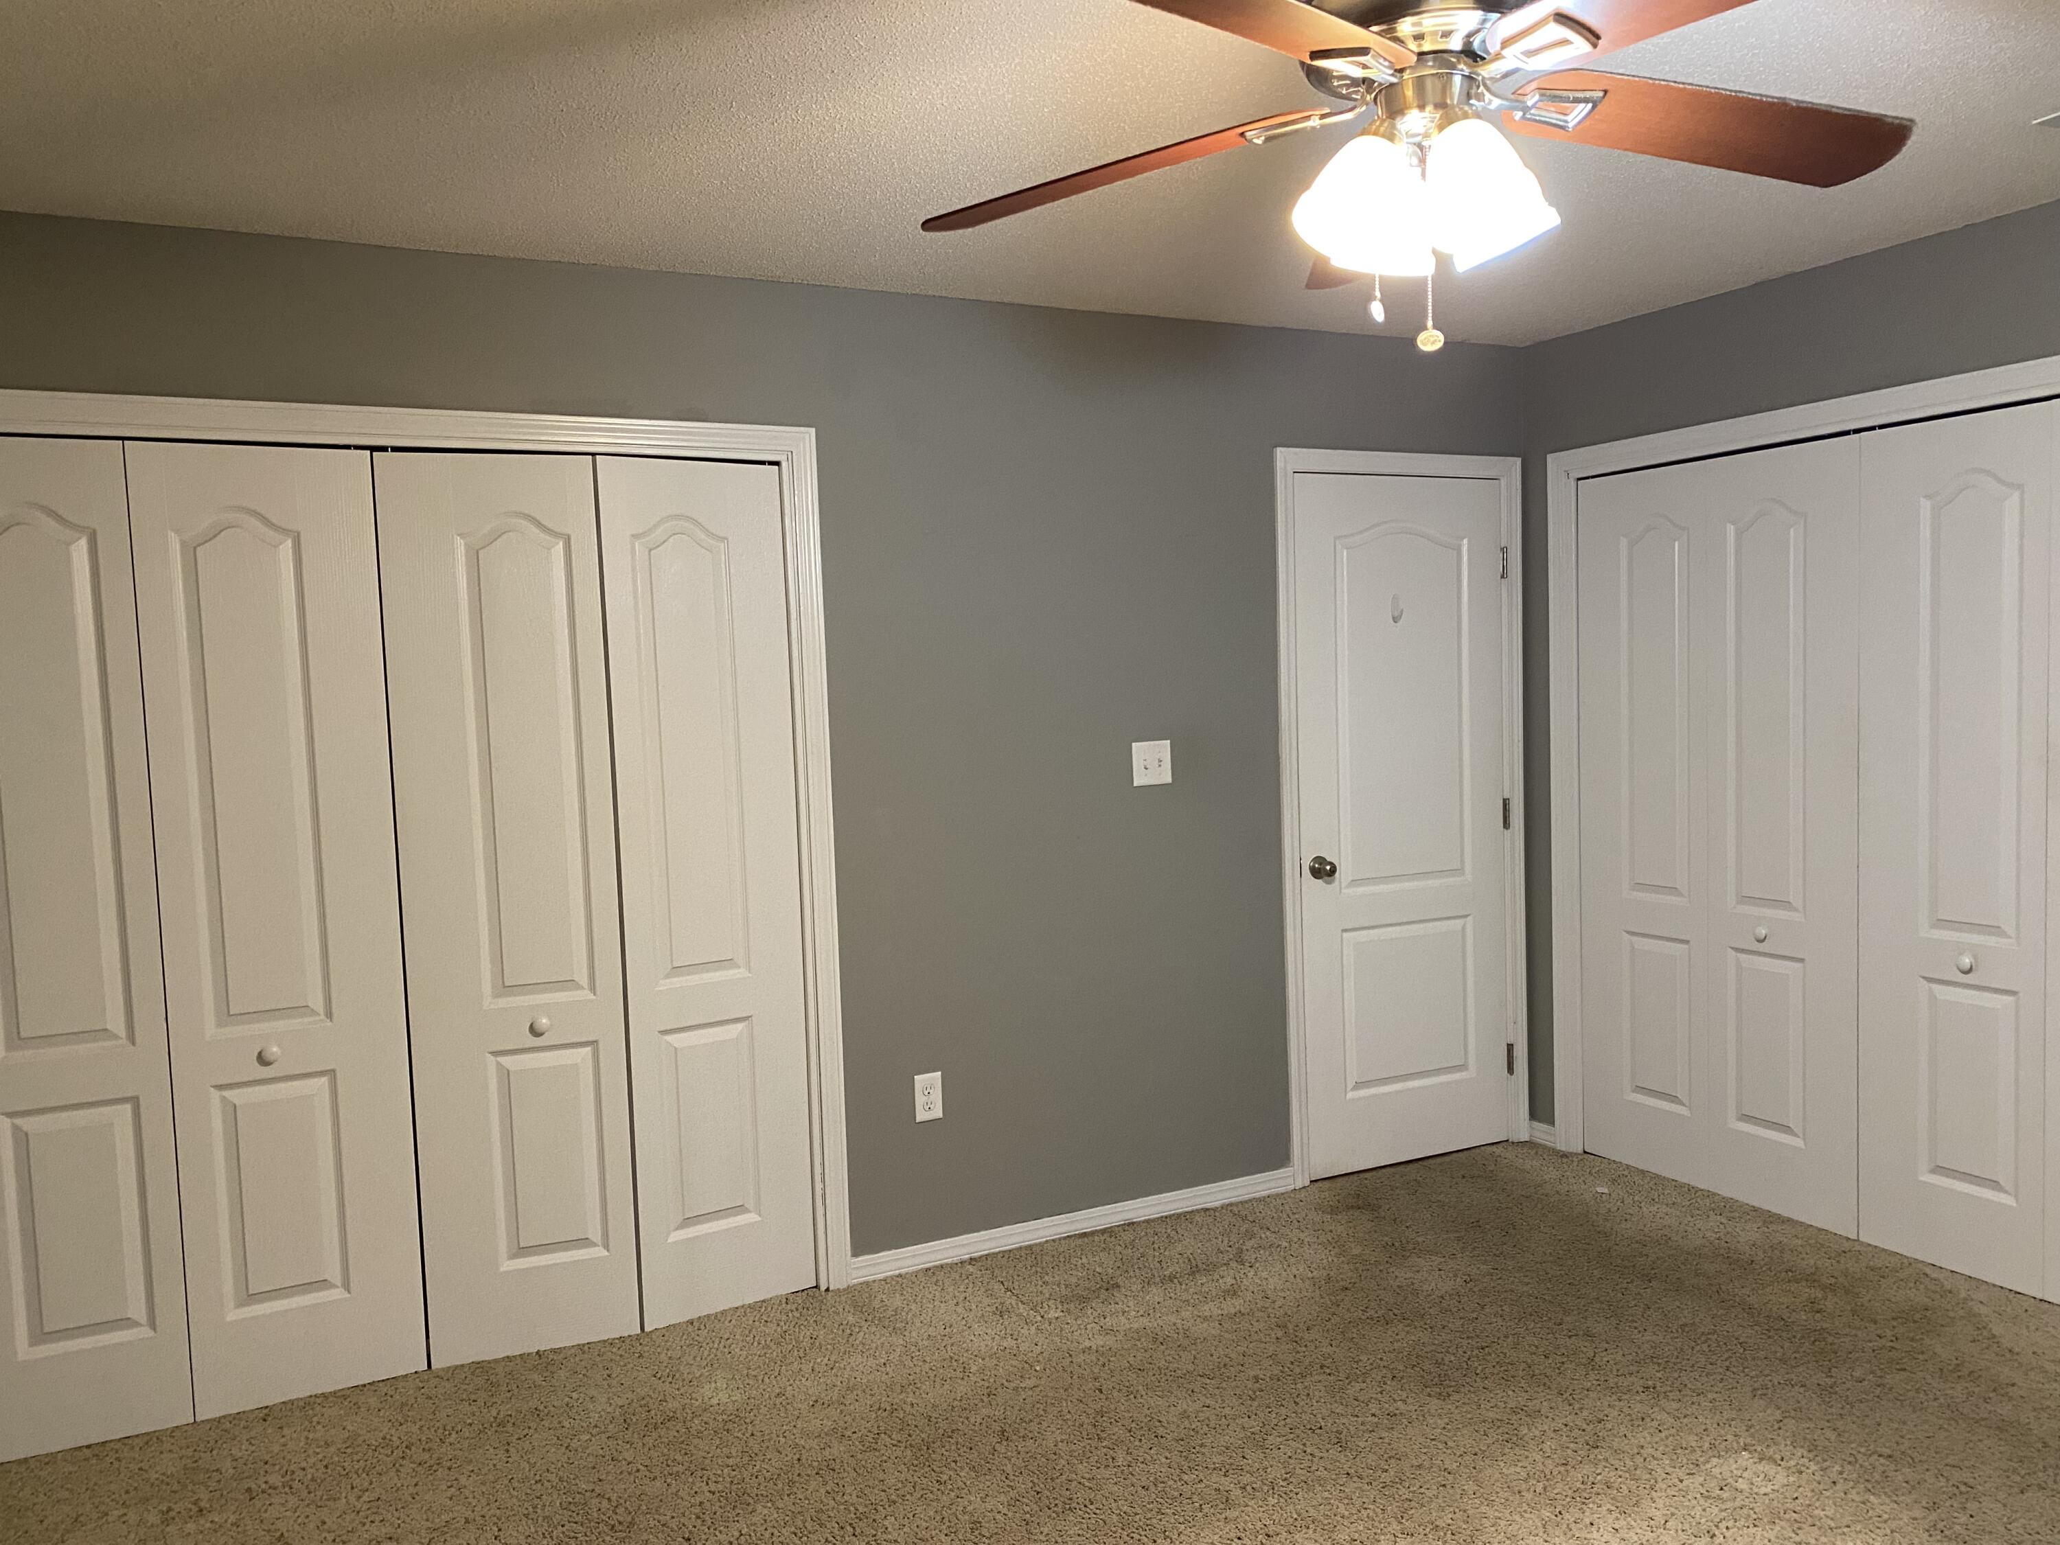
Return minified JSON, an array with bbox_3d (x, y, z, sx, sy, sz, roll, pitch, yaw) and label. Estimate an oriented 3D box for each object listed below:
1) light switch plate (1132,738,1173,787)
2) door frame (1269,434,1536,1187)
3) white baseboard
[{"bbox_3d":[0.329,-0.023,4.135,0.119,0.114,0.018,-4,4,-27],"label":"light switch plate"},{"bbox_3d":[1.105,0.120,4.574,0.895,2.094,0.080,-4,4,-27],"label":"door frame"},{"bbox_3d":[0.159,1.193,4.103,1.339,0.068,0.020,-4,4,-27],"label":"white baseboard"}]

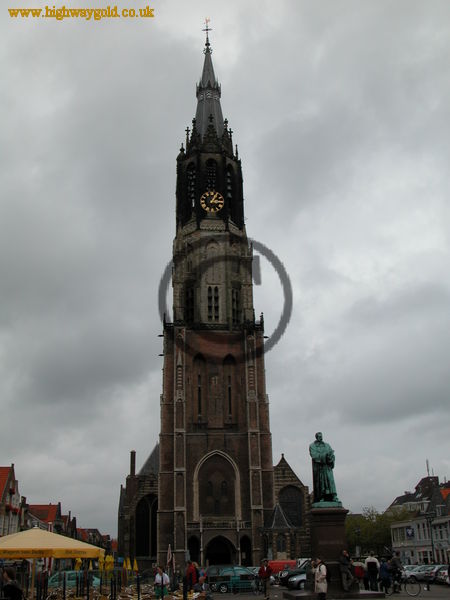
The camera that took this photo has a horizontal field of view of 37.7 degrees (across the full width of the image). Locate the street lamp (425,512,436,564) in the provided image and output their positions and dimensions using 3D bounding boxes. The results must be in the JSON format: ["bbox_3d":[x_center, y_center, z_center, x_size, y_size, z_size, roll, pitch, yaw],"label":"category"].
[{"bbox_3d":[18.792,22.367,59.800,0.500,5.849,0.900,-1,-22,0],"label":"street lamp"}]

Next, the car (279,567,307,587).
[{"bbox_3d":[5.612,19.056,45.772,4.100,1.470,1.700,12,-25,-29],"label":"car"}]

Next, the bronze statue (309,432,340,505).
[{"bbox_3d":[4.862,8.056,31.400,1.380,3.461,1.250,1,-22,-7],"label":"bronze statue"}]

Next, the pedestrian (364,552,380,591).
[{"bbox_3d":[7.227,13.322,32.327,0.580,1.770,0.420,0,-22,-3],"label":"pedestrian"}]

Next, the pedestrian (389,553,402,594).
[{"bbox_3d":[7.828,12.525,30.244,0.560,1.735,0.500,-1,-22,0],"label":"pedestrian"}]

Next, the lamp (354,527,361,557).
[{"bbox_3d":[13.421,25.552,66.850,0.500,4.600,0.500,-1,-22,0],"label":"lamp"}]

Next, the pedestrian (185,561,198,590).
[{"bbox_3d":[-1.471,12.348,28.823,0.420,1.750,0.500,-9,-23,19],"label":"pedestrian"}]

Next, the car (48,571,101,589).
[{"bbox_3d":[-10.457,19.714,46.255,3.800,1.380,1.650,-3,-22,5],"label":"car"}]

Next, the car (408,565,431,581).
[{"bbox_3d":[16.033,22.625,54.344,1.700,1.450,4.100,17,-28,-38],"label":"car"}]

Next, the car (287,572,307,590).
[{"bbox_3d":[5.631,16.573,39.633,4.000,1.440,1.700,-4,-22,7],"label":"car"}]

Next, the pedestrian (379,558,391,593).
[{"bbox_3d":[7.890,13.676,32.599,0.520,1.620,0.400,-9,-23,19],"label":"pedestrian"}]

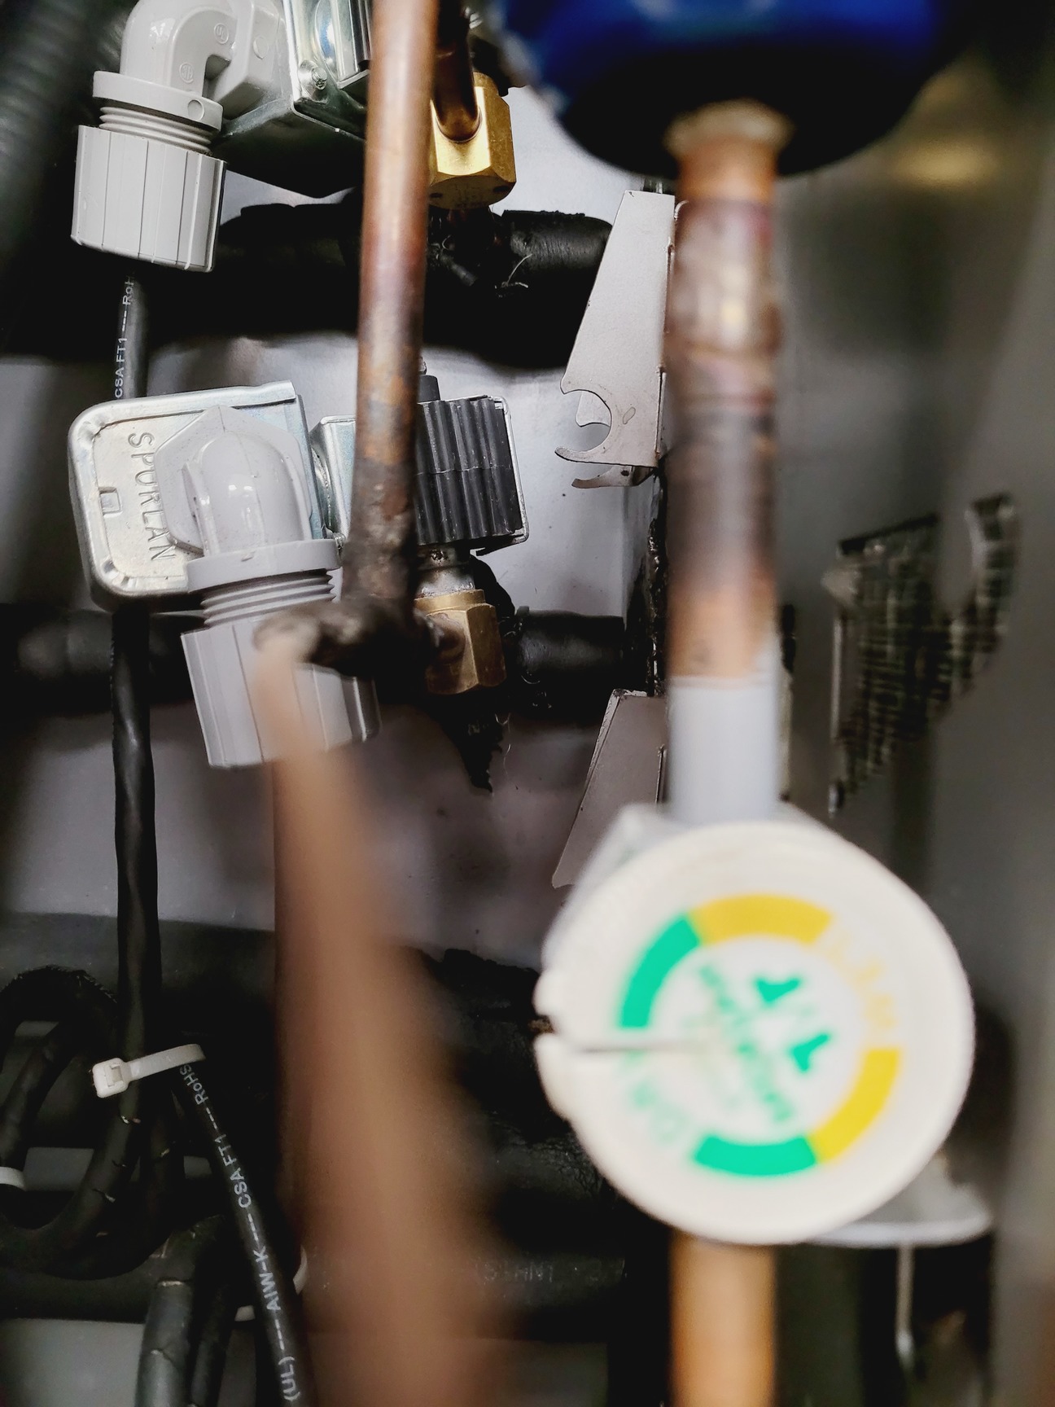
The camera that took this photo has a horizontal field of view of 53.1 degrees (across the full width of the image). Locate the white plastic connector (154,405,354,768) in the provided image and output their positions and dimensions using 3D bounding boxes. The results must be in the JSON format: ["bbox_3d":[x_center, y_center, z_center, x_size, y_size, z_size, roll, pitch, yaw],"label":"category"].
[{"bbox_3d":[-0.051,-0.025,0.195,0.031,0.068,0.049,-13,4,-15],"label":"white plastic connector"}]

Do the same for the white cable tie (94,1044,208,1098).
[{"bbox_3d":[-0.072,0.070,0.200,0.021,0.006,0.012,-18,-16,0],"label":"white cable tie"}]

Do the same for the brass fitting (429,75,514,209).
[{"bbox_3d":[-0.016,-0.134,0.252,0.024,0.025,0.021,-6,4,-3],"label":"brass fitting"}]

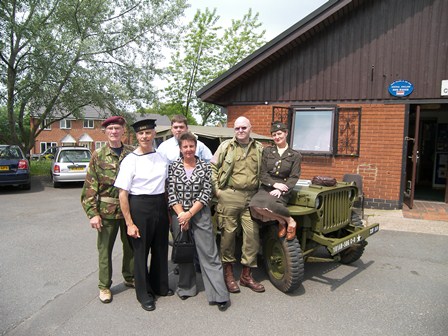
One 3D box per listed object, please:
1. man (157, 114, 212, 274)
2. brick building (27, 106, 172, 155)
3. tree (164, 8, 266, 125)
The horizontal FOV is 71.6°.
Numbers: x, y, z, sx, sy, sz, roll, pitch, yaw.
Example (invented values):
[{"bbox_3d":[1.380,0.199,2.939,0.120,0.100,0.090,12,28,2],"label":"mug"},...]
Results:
[{"bbox_3d":[-0.466,0.309,3.809,0.620,1.870,0.360,1,4,-7],"label":"man"},{"bbox_3d":[-16.177,-4.700,41.552,16.800,7.100,8.000,-1,4,-30],"label":"brick building"},{"bbox_3d":[-0.643,-5.445,21.693,7.400,11.019,7.200,1,4,0],"label":"tree"}]

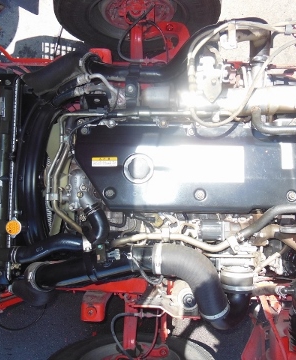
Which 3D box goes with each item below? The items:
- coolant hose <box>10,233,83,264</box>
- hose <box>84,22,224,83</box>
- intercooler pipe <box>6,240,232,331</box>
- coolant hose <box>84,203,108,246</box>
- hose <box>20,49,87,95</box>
[{"bbox_3d":[-0.325,0.219,1.110,0.230,0.085,0.100,0,87,0],"label":"coolant hose"},{"bbox_3d":[0.025,-0.485,1.310,0.520,0.140,0.210,0,87,0],"label":"hose"},{"bbox_3d":[-0.083,0.345,1.130,0.730,0.210,0.290,0,87,0],"label":"intercooler pipe"},{"bbox_3d":[-0.167,0.142,1.100,0.085,0.110,0.140,0,87,0],"label":"coolant hose"},{"bbox_3d":[-0.349,-0.395,1.280,0.235,0.120,0.165,0,87,0],"label":"hose"}]

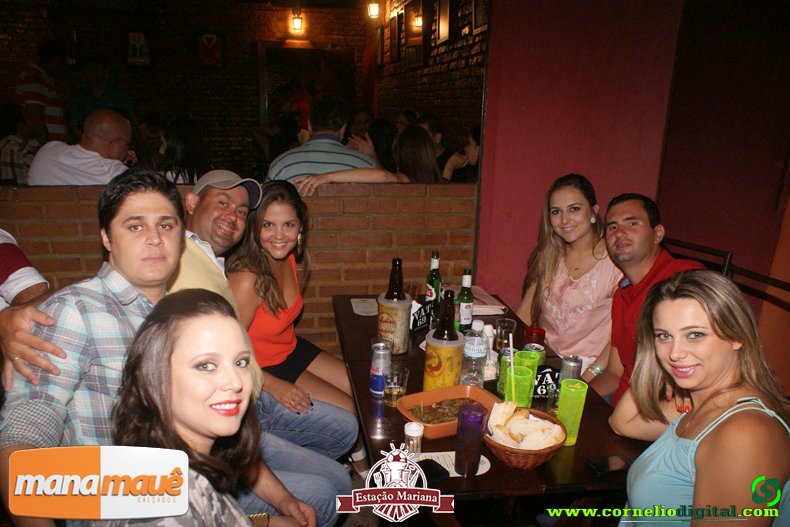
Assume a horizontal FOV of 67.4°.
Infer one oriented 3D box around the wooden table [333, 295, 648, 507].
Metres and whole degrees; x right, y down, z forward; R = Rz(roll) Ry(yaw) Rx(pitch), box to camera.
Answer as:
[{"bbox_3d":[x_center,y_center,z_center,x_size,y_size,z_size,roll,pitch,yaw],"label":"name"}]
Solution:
[{"bbox_3d":[0.177,0.664,1.954,0.689,0.750,1.261,0,16,-11],"label":"wooden table"}]

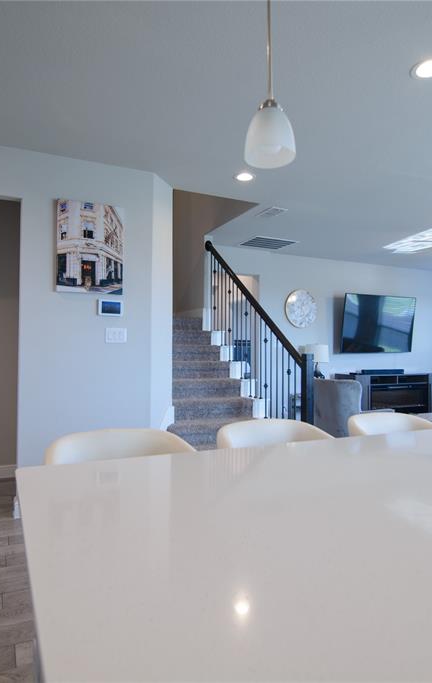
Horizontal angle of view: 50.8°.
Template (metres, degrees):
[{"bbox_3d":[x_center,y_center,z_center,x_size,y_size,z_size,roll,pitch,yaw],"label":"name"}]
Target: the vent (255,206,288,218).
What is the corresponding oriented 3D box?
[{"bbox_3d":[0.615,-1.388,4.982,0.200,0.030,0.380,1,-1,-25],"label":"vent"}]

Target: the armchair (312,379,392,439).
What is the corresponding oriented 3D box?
[{"bbox_3d":[1.506,0.885,5.290,0.800,0.960,0.700,1,-1,-22],"label":"armchair"}]

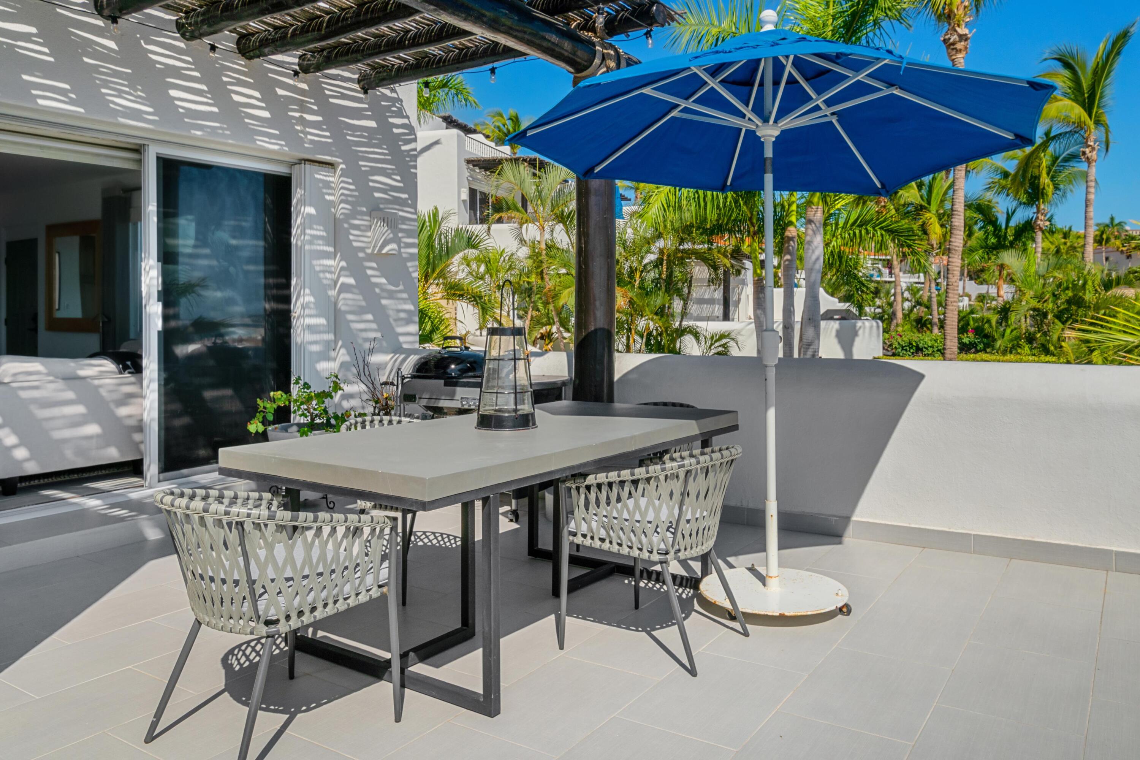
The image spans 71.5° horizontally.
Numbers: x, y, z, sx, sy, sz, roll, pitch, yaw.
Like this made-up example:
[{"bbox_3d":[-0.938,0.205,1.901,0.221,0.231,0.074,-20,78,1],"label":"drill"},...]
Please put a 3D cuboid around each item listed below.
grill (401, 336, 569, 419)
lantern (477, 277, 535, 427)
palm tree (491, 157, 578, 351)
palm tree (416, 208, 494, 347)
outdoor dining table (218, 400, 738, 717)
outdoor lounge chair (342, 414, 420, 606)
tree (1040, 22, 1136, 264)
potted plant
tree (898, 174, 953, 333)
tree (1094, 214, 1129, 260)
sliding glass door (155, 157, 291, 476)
[{"bbox_3d":[-0.530,0.275,5.220,1.120,1.110,0.670,1,4,33],"label":"grill"},{"bbox_3d":[-0.266,-0.109,3.300,0.250,0.605,0.250,0,3,0],"label":"lantern"},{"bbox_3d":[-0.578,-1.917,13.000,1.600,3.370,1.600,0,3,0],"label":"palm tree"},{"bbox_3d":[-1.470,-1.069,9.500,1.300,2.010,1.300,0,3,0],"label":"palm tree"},{"bbox_3d":[-0.205,0.574,3.277,1.030,0.760,2.030,2,4,36],"label":"outdoor dining table"},{"bbox_3d":[-0.777,0.552,3.690,0.590,0.760,0.600,2,4,36],"label":"outdoor lounge chair"},{"bbox_3d":[15.702,-6.253,24.000,3.000,9.220,3.000,0,3,0],"label":"tree"},{"bbox_3d":[-1.770,0.332,5.200,0.660,0.760,0.580,-2,3,-19],"label":"potted plant"},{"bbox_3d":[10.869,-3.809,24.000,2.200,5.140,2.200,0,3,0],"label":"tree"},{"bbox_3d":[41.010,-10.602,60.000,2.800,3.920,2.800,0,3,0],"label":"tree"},{"bbox_3d":[-2.454,-0.432,5.670,0.080,2.200,1.120,2,4,34],"label":"sliding glass door"}]

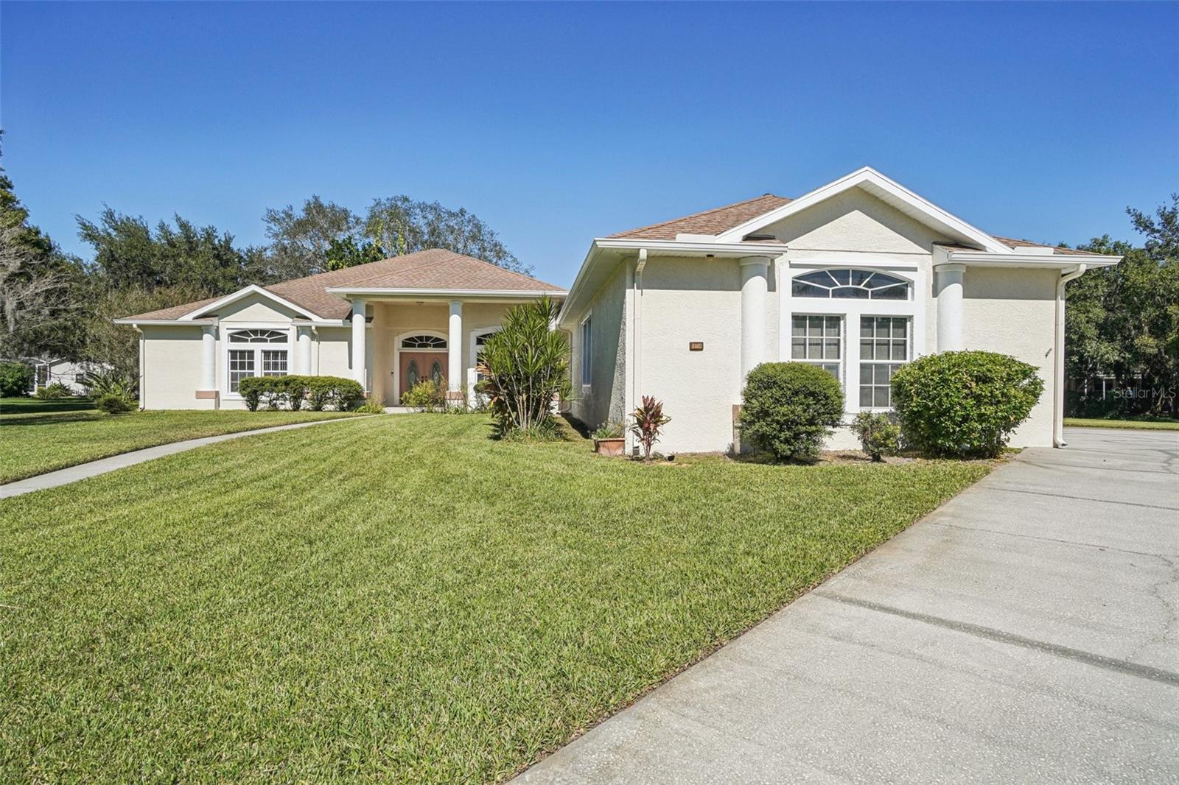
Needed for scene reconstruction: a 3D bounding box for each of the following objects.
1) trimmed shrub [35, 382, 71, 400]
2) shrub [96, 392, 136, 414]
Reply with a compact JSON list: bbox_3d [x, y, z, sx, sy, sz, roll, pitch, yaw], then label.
[{"bbox_3d":[-37.310,-0.080,41.000,2.000,1.200,1.800,0,1,-6],"label":"trimmed shrub"},{"bbox_3d":[-15.511,0.354,19.300,1.100,0.670,0.950,0,1,-6],"label":"shrub"}]

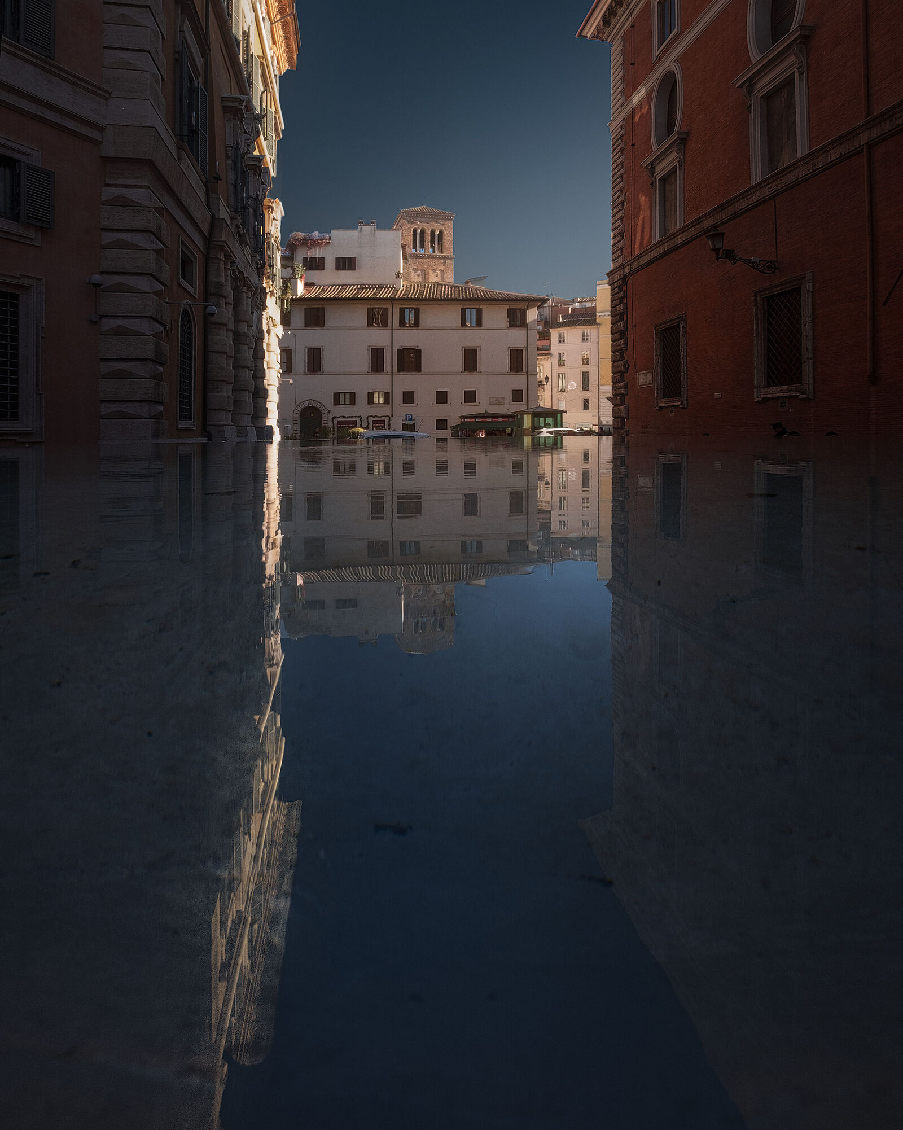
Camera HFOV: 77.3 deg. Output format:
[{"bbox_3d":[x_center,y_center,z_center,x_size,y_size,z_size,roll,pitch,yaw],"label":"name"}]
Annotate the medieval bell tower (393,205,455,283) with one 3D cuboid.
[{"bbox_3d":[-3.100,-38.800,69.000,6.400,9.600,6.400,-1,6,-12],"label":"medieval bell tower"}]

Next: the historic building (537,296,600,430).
[{"bbox_3d":[16.500,-27.200,79.500,8.500,18.500,9.000,2,6,18],"label":"historic building"}]

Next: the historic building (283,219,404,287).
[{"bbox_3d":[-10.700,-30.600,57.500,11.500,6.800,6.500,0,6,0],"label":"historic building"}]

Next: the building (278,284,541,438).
[{"bbox_3d":[-3.800,-18.600,55.200,24.000,14.500,12.000,0,6,0],"label":"building"}]

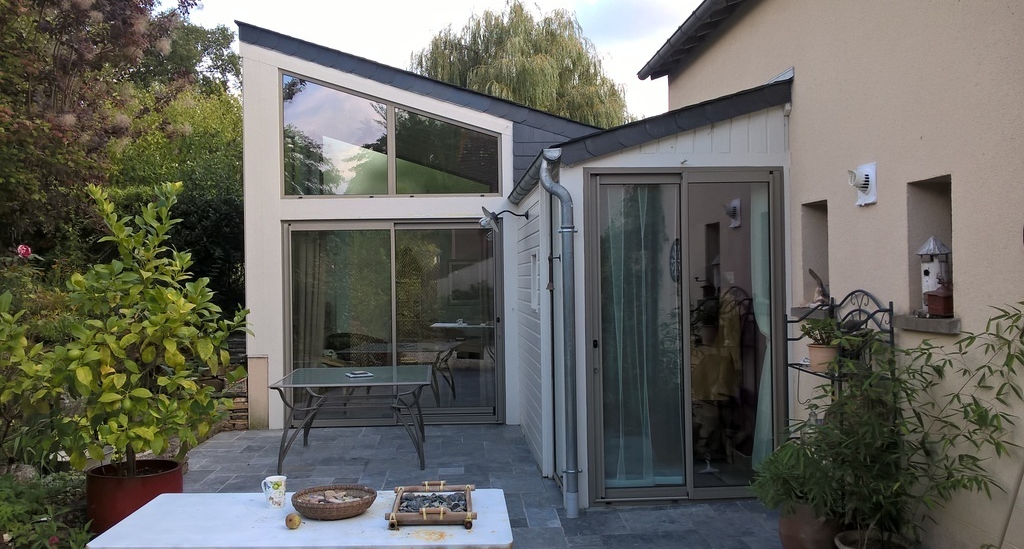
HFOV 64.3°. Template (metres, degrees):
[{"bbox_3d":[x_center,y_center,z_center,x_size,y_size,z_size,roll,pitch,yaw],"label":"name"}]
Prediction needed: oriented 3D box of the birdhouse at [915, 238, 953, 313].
[{"bbox_3d":[2.066,0.008,3.971,0.160,0.380,0.160,-1,0,-28],"label":"birdhouse"}]

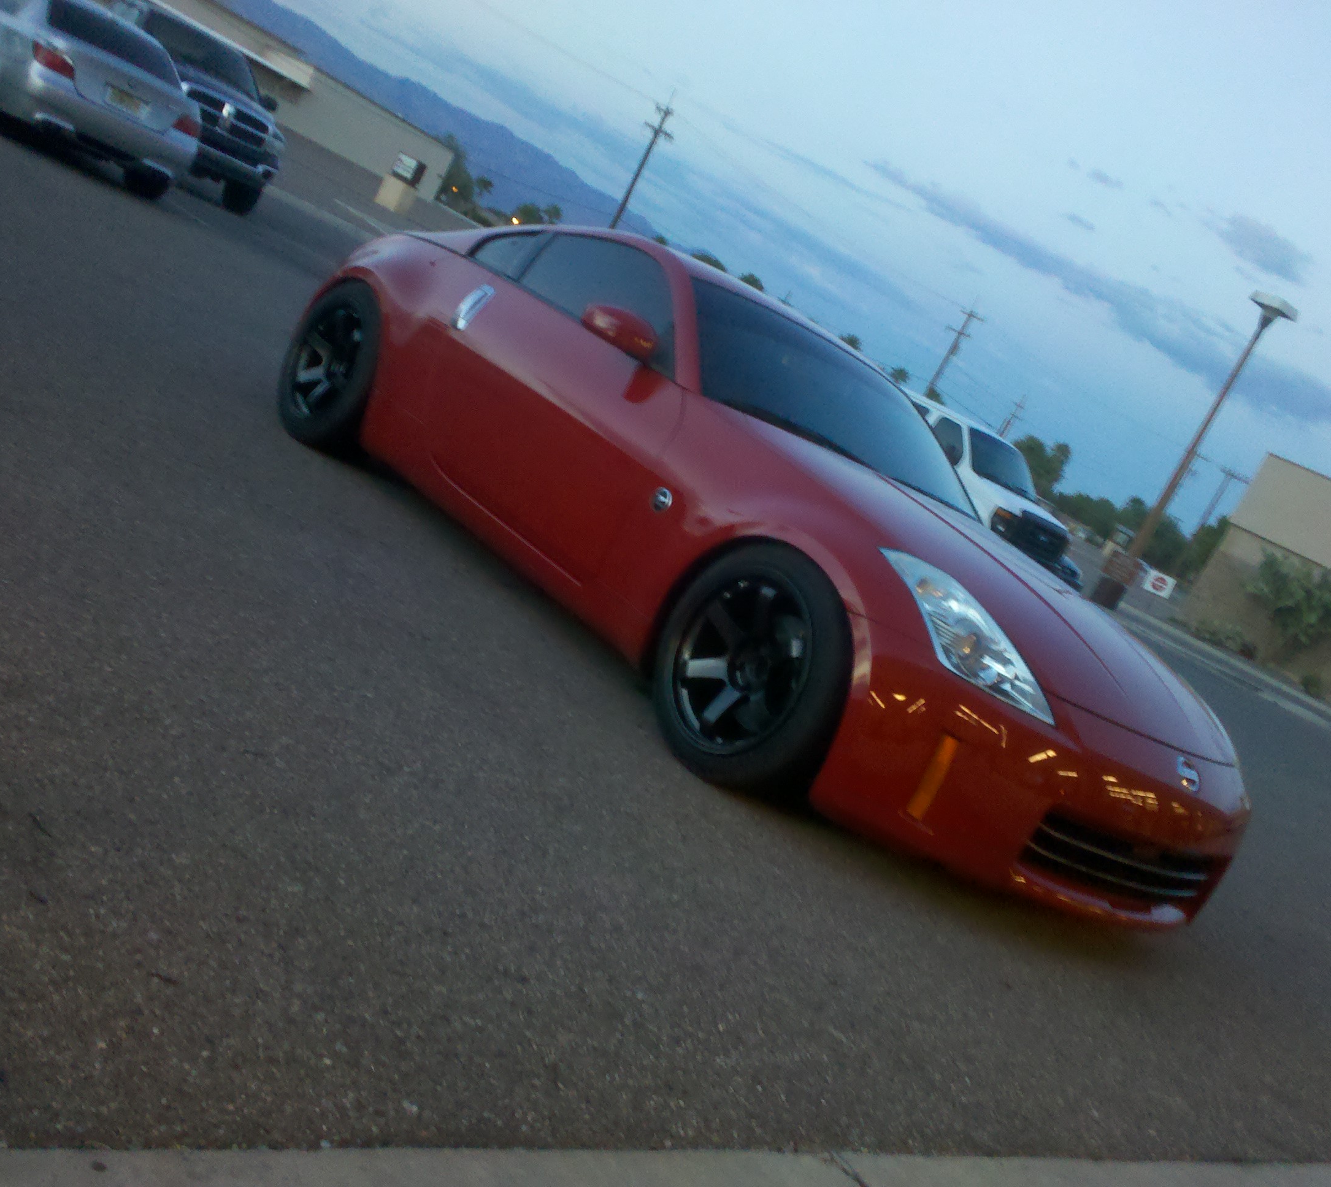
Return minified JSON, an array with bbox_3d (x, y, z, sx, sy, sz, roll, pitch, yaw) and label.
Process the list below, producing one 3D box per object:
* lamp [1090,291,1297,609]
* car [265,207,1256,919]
[{"bbox_3d":[11.466,-2.998,29.915,0.900,7.400,0.900,18,13,-44],"label":"lamp"},{"bbox_3d":[0.162,-0.466,5.153,1.830,1.300,4.310,18,13,-44],"label":"car"}]

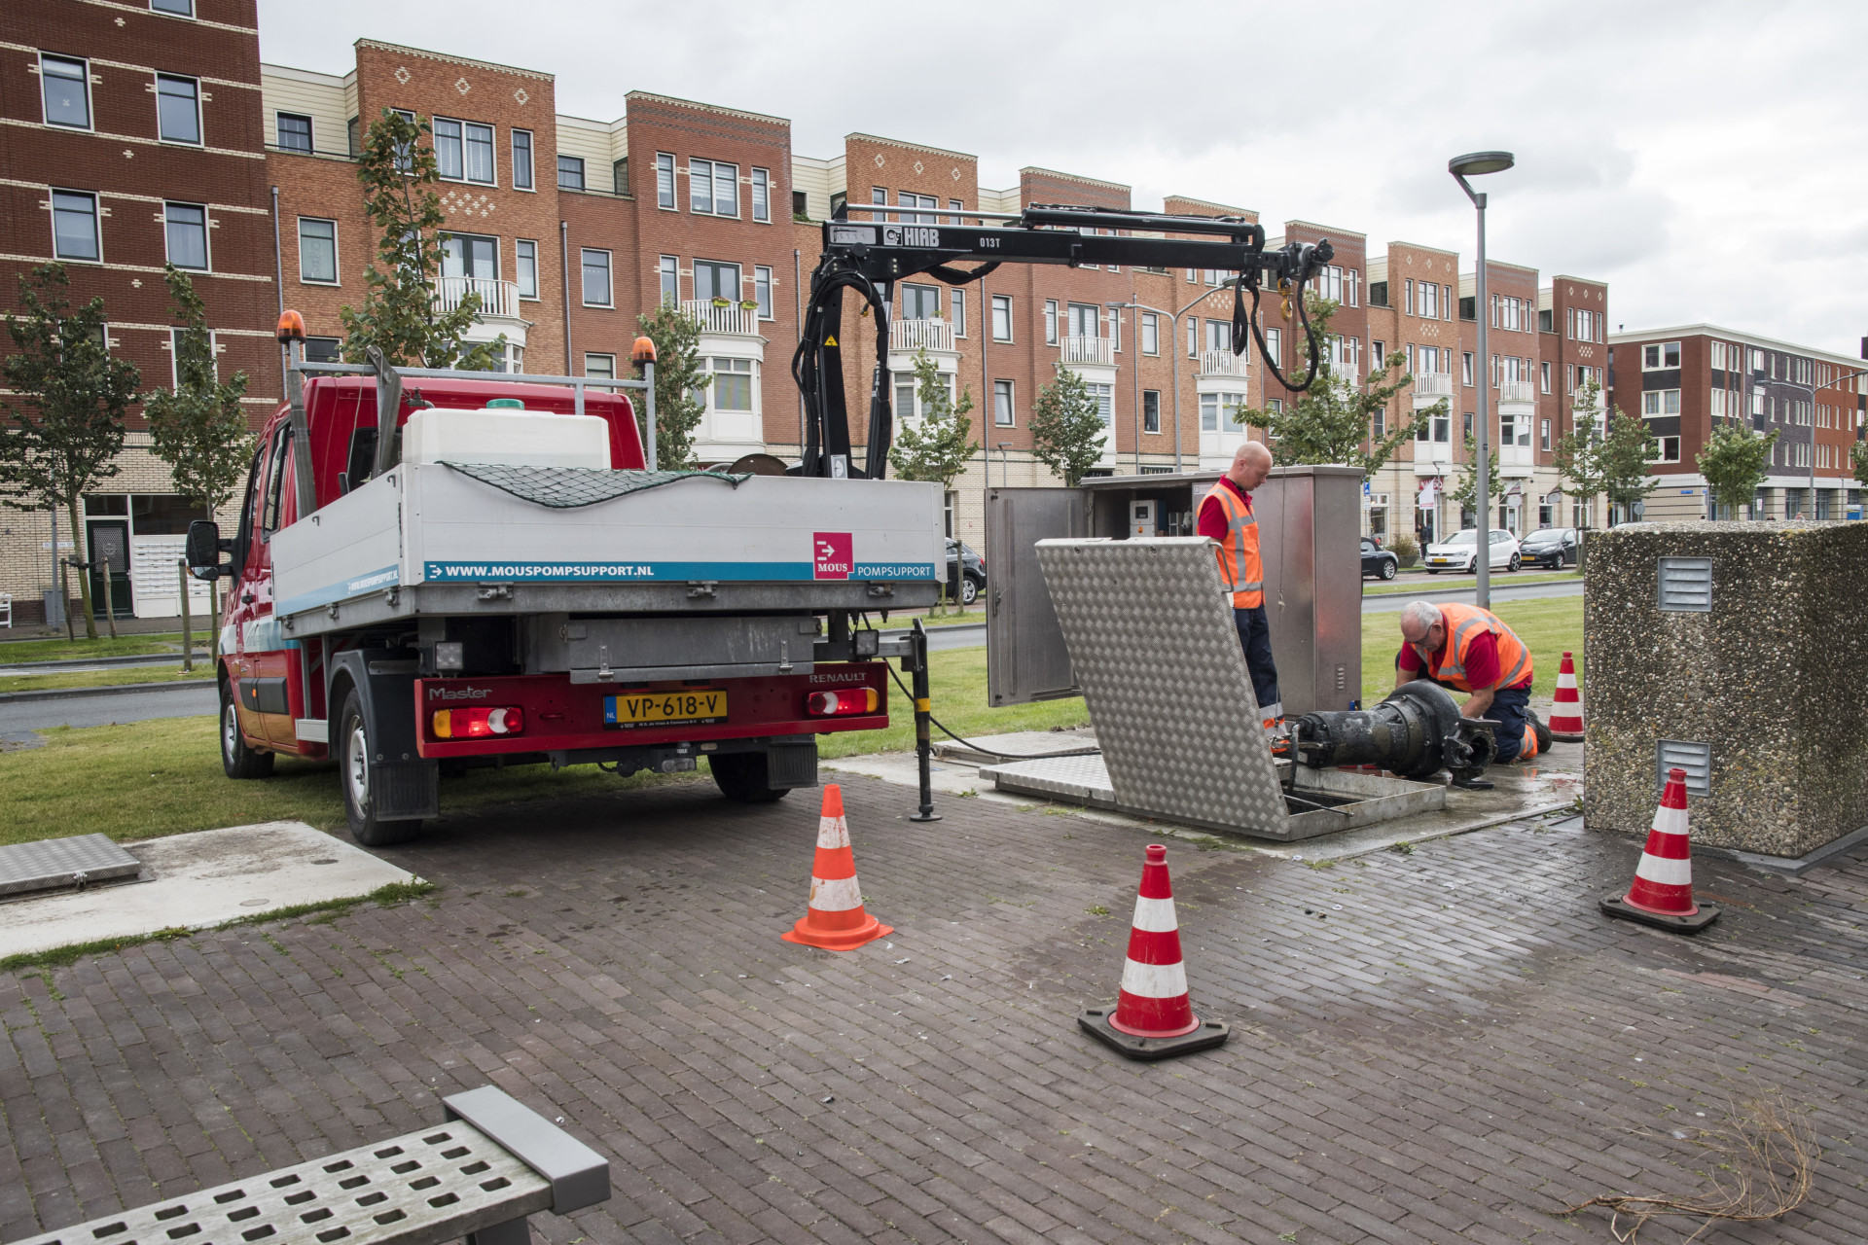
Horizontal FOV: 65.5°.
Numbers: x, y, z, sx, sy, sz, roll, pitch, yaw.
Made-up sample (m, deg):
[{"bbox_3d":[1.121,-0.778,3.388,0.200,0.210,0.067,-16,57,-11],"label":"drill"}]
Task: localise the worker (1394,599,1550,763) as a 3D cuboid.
[{"bbox_3d":[2.906,0.304,7.850,0.850,0.870,0.650,-5,5,-42],"label":"worker"}]

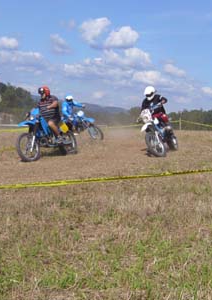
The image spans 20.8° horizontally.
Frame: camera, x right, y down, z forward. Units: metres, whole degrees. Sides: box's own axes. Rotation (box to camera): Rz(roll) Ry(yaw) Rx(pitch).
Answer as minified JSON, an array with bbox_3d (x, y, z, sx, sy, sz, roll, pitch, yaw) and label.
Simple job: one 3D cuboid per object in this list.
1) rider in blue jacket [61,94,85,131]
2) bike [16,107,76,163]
[{"bbox_3d":[-1.142,-1.209,19.400,0.780,1.350,0.720,-7,6,-23],"label":"rider in blue jacket"},{"bbox_3d":[-1.380,-0.410,14.080,0.820,1.200,2.120,1,7,36],"label":"bike"}]

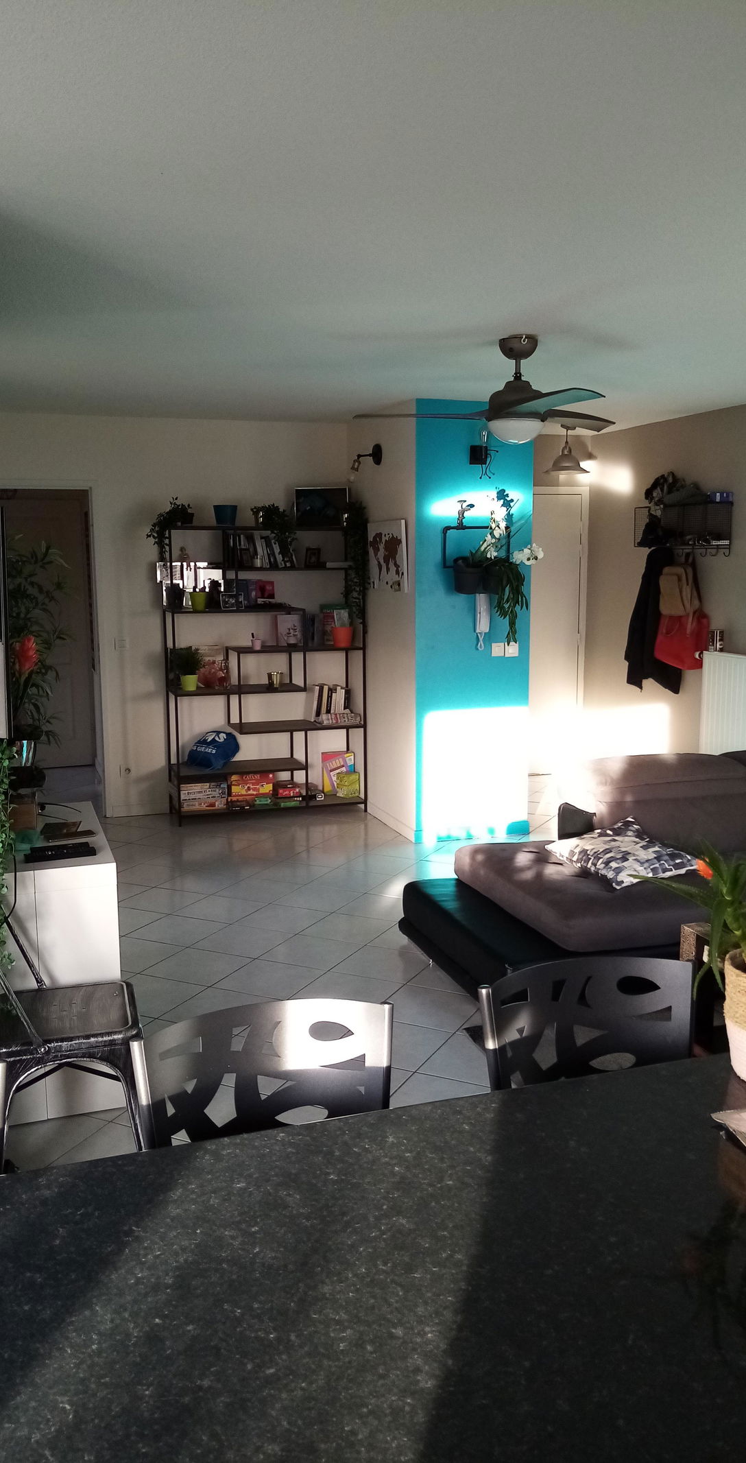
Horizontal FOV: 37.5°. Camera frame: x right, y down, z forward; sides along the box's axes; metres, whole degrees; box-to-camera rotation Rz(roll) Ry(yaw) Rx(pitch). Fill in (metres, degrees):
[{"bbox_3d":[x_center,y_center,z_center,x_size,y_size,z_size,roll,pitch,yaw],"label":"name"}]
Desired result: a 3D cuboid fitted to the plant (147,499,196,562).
[{"bbox_3d":[-1.233,-1.230,6.736,0.290,0.380,0.260,-3,9,-18],"label":"plant"}]

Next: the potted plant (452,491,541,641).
[{"bbox_3d":[0.689,-0.915,6.133,0.530,0.830,0.300,-3,9,-18],"label":"potted plant"}]

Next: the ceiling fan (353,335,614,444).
[{"bbox_3d":[0.463,-1.367,4.418,1.130,0.420,1.240,1,9,12],"label":"ceiling fan"}]

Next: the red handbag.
[{"bbox_3d":[1.891,-0.563,6.720,0.160,0.380,0.340,-3,9,-18],"label":"red handbag"}]

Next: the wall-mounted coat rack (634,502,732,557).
[{"bbox_3d":[1.874,-1.220,6.692,0.200,0.310,0.820,-3,9,-18],"label":"wall-mounted coat rack"}]

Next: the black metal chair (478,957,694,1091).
[{"bbox_3d":[0.427,0.888,1.642,0.420,0.940,0.500,-3,9,-18],"label":"black metal chair"}]

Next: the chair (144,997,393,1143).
[{"bbox_3d":[-0.082,0.916,1.473,0.420,0.940,0.500,-3,9,-18],"label":"chair"}]

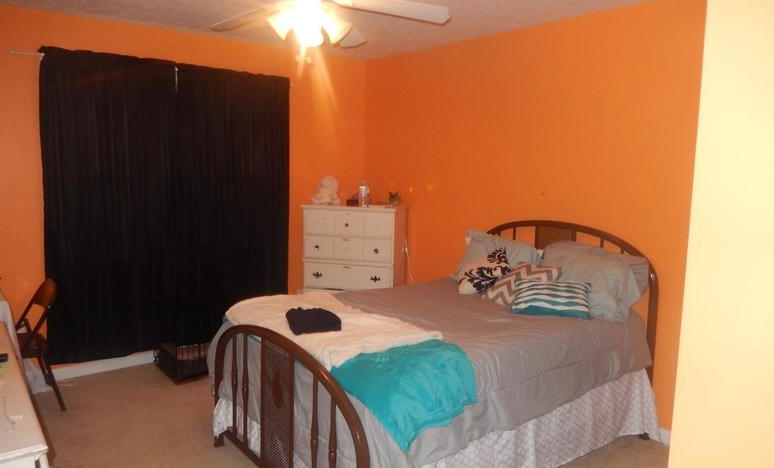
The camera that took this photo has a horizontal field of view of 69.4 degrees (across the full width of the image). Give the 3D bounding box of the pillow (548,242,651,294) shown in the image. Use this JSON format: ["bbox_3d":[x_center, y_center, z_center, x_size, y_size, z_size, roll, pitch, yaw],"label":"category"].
[{"bbox_3d":[1.176,0.274,3.268,0.170,0.410,0.660,22,-8,-38],"label":"pillow"}]

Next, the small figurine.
[{"bbox_3d":[-0.510,-0.359,4.686,0.235,0.240,0.170,3,7,12],"label":"small figurine"}]

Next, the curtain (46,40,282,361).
[{"bbox_3d":[-1.521,-0.197,4.135,1.750,2.050,0.100,-4,9,-38],"label":"curtain"}]

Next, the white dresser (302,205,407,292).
[{"bbox_3d":[-0.276,0.356,4.668,0.770,1.165,0.440,3,7,12],"label":"white dresser"}]

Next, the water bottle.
[{"bbox_3d":[-0.181,-0.319,4.545,0.072,0.210,0.072,3,7,12],"label":"water bottle"}]

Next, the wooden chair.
[{"bbox_3d":[-2.273,0.662,3.382,0.480,0.790,0.460,-4,9,-38],"label":"wooden chair"}]

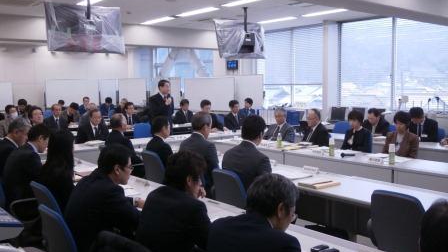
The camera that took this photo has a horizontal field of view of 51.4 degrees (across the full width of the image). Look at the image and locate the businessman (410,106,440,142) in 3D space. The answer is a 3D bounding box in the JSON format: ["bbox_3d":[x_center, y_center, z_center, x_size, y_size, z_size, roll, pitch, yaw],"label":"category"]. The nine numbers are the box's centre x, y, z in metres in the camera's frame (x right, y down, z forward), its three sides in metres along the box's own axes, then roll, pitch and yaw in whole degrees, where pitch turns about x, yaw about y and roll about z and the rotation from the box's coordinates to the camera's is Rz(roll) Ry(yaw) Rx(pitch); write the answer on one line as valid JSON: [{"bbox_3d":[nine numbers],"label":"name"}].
[{"bbox_3d":[3.130,0.328,7.648,0.800,1.247,0.560,-4,6,-38],"label":"businessman"}]

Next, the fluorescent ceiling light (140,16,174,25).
[{"bbox_3d":[-1.546,-2.501,10.893,0.220,0.080,1.250,-4,6,-38],"label":"fluorescent ceiling light"}]

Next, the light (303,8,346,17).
[{"bbox_3d":[1.898,-2.149,8.862,0.200,0.060,1.100,-5,7,-40],"label":"light"}]

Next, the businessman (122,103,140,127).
[{"bbox_3d":[-2.030,0.127,10.197,0.520,1.256,0.780,-4,6,-38],"label":"businessman"}]

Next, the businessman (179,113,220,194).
[{"bbox_3d":[-0.126,0.520,4.940,0.780,1.325,0.540,-4,6,-38],"label":"businessman"}]

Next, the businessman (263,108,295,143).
[{"bbox_3d":[0.809,0.322,7.563,0.850,1.220,0.580,-4,6,-38],"label":"businessman"}]

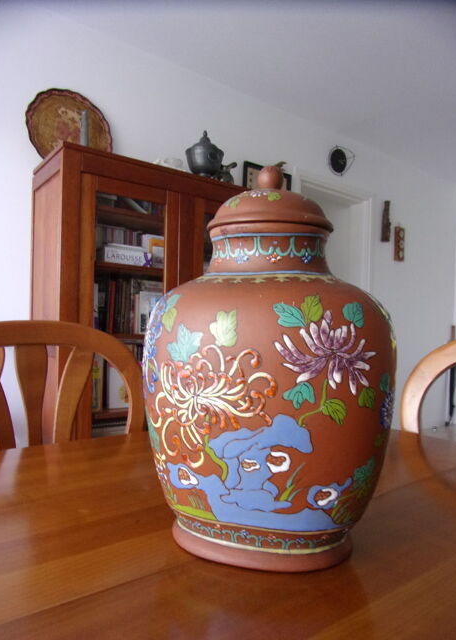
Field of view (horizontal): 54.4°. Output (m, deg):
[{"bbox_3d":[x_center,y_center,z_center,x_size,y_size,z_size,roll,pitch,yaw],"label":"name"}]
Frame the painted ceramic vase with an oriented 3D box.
[{"bbox_3d":[0.049,0.031,0.569,0.311,0.456,0.311,1,0,0],"label":"painted ceramic vase"}]

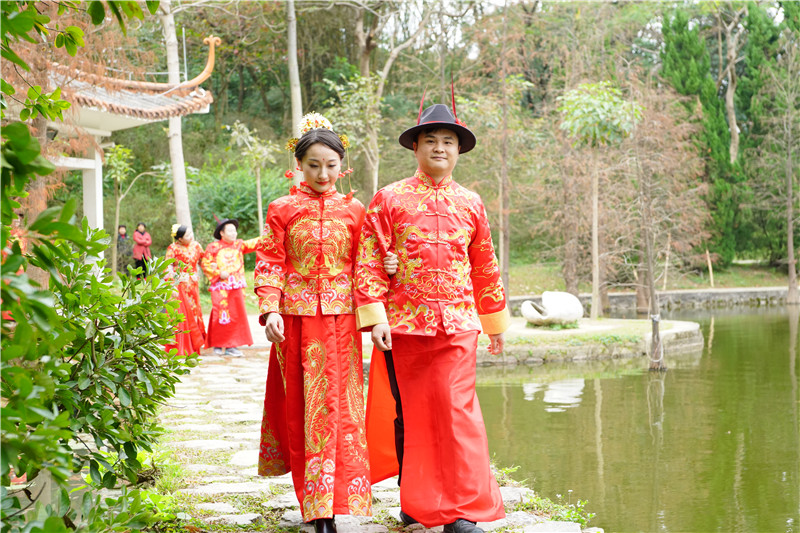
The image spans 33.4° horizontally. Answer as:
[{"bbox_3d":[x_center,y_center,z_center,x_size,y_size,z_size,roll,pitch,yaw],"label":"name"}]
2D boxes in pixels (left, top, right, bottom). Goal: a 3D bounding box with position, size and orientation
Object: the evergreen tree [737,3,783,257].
[{"bbox_3d":[16.182,-6.572,60.000,2.500,12.200,2.500,0,0,16],"label":"evergreen tree"}]

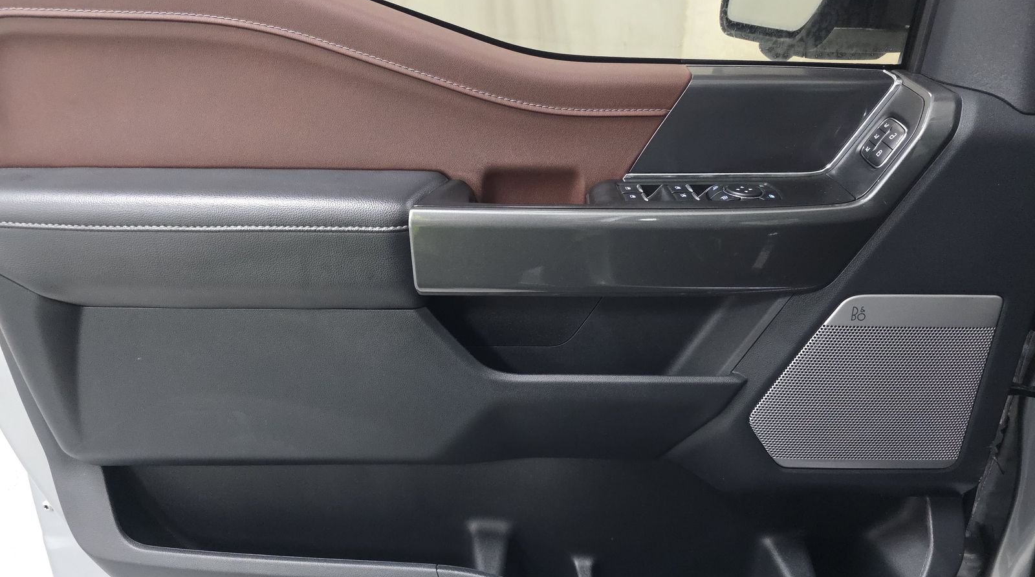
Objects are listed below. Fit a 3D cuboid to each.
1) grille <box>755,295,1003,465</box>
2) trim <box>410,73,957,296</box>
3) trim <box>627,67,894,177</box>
[{"bbox_3d":[0.382,0.101,0.758,0.248,0.211,0.025,0,19,-1],"label":"grille"},{"bbox_3d":[0.169,-0.109,0.668,0.530,0.197,0.133,0,19,0],"label":"trim"},{"bbox_3d":[0.243,-0.177,0.705,0.262,0.115,0.051,0,19,0],"label":"trim"}]

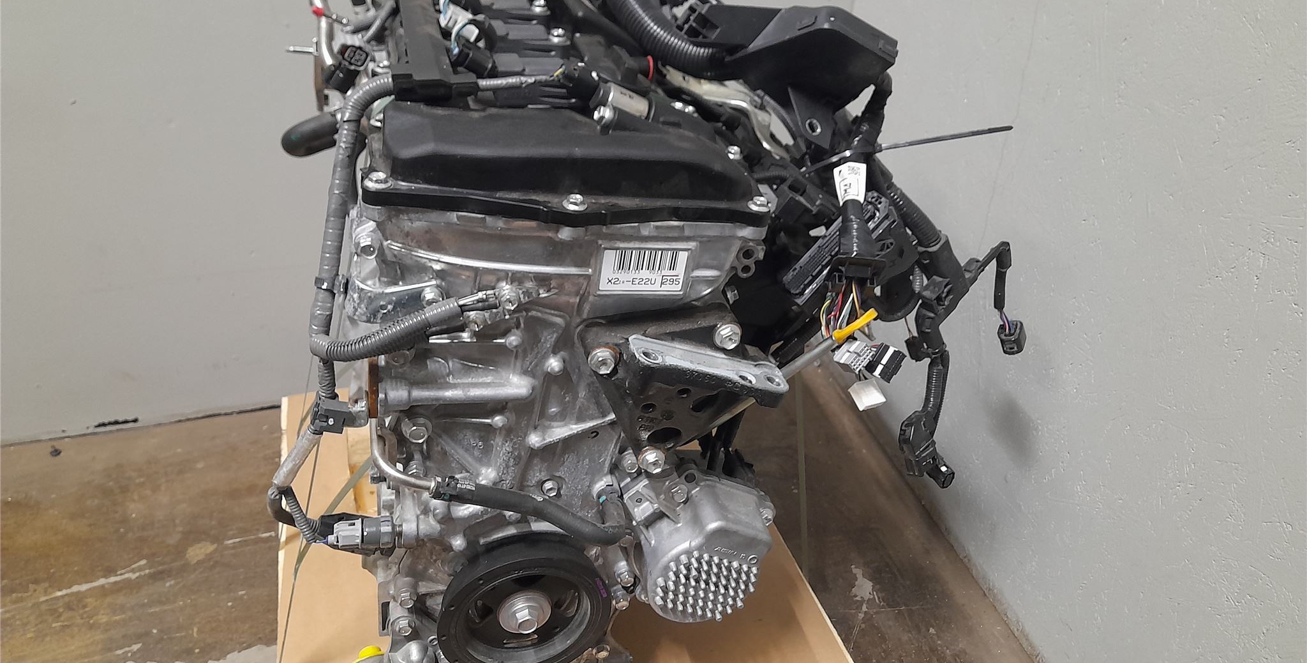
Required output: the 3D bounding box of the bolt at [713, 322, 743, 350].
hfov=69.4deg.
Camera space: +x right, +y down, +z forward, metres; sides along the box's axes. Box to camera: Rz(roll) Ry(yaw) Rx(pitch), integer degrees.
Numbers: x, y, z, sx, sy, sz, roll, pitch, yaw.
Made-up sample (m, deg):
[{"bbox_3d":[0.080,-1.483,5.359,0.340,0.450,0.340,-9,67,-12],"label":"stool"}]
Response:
[{"bbox_3d":[0.055,0.003,0.687,0.020,0.020,0.013,0,32,-18],"label":"bolt"}]

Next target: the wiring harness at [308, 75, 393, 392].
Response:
[{"bbox_3d":[-0.201,-0.056,0.636,0.057,0.224,0.062,0,32,-18],"label":"wiring harness"}]

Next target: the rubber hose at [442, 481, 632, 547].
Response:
[{"bbox_3d":[-0.090,0.138,0.730,0.160,0.050,0.033,10,29,-24],"label":"rubber hose"}]

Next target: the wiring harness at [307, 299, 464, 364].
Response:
[{"bbox_3d":[-0.177,-0.003,0.630,0.106,0.028,0.042,-15,36,-8],"label":"wiring harness"}]

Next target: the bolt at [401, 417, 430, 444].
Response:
[{"bbox_3d":[-0.170,0.071,0.678,0.021,0.021,0.013,0,32,-18],"label":"bolt"}]

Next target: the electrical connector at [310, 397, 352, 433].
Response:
[{"bbox_3d":[-0.237,0.062,0.692,0.029,0.028,0.024,-8,37,-13],"label":"electrical connector"}]

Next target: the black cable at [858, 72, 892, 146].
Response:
[{"bbox_3d":[0.179,-0.179,0.759,0.019,0.058,0.019,12,23,10],"label":"black cable"}]

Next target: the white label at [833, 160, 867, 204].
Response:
[{"bbox_3d":[0.155,-0.118,0.745,0.026,0.014,0.037,-3,77,11],"label":"white label"}]

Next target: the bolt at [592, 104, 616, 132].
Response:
[{"bbox_3d":[-0.034,-0.149,0.656,0.014,0.017,0.017,15,27,-26],"label":"bolt"}]

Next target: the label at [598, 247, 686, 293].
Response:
[{"bbox_3d":[-0.007,-0.042,0.664,0.060,0.030,0.001,1,30,-17],"label":"label"}]

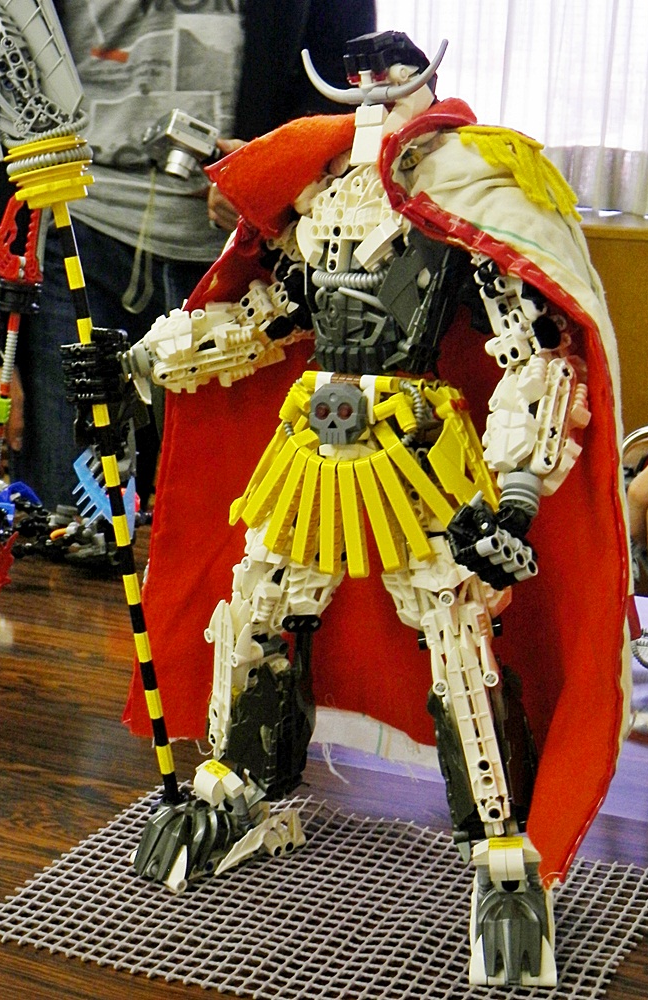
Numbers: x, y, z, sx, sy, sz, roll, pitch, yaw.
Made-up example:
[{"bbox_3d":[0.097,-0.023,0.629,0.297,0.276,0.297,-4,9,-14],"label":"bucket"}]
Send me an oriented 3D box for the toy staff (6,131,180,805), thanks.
[{"bbox_3d":[-0.111,-0.006,0.773,0.044,0.362,0.044,-9,9,3],"label":"toy staff"}]

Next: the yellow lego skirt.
[{"bbox_3d":[0.021,-0.020,0.743,0.128,0.088,0.100,7,18,20],"label":"yellow lego skirt"}]

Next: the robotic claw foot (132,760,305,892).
[{"bbox_3d":[-0.054,0.163,0.775,0.055,0.053,0.073,16,22,42],"label":"robotic claw foot"}]

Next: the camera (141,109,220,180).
[{"bbox_3d":[-0.169,-0.412,1.720,0.060,0.058,0.090,22,-7,-29],"label":"camera"}]

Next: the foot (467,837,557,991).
[{"bbox_3d":[0.087,0.186,0.699,0.041,0.053,0.072,0,17,0],"label":"foot"}]

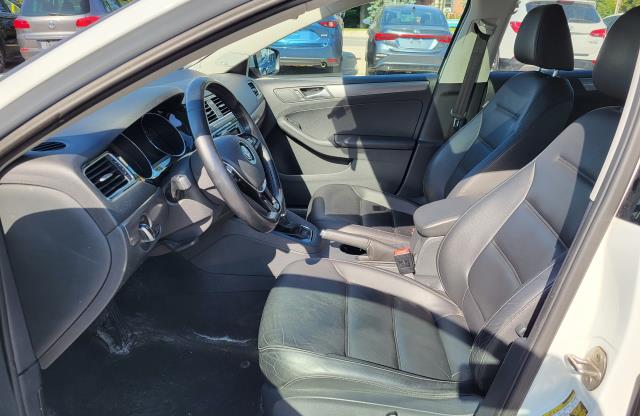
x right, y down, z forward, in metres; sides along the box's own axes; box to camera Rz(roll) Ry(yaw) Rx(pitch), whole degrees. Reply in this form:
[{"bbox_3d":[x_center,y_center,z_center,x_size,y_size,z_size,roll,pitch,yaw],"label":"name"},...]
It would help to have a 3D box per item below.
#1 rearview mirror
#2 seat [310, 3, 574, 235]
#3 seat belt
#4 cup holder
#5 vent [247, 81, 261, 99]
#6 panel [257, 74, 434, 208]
[{"bbox_3d":[-0.253,-0.685,2.262,0.090,0.135,0.185,12,24,25],"label":"rearview mirror"},{"bbox_3d":[0.396,-0.240,1.764,0.880,0.950,0.530,3,21,5],"label":"seat"},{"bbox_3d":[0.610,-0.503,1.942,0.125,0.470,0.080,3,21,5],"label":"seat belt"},{"bbox_3d":[0.107,0.163,1.524,0.082,0.070,0.082,3,21,5],"label":"cup holder"},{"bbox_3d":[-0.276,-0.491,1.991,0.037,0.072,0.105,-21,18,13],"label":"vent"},{"bbox_3d":[0.054,-0.248,2.114,0.840,0.670,0.130,3,21,5],"label":"panel"}]

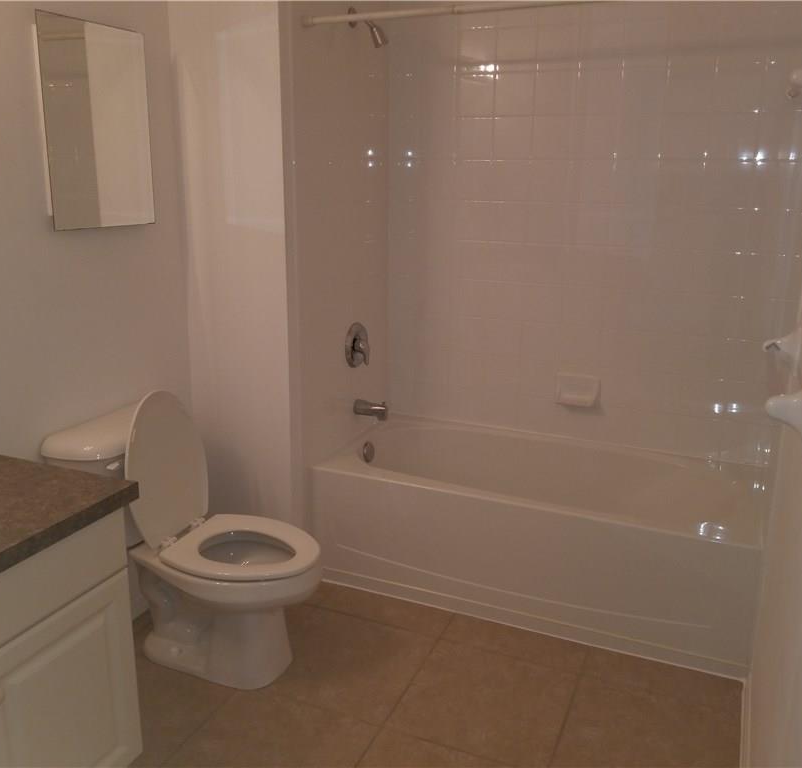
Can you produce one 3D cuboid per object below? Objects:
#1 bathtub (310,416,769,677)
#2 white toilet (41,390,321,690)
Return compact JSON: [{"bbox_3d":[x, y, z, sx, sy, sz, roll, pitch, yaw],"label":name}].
[{"bbox_3d":[0.507,0.519,2.918,1.520,0.440,0.760,7,16,22],"label":"bathtub"},{"bbox_3d":[-0.599,0.446,2.364,0.755,0.840,0.470,7,16,22],"label":"white toilet"}]

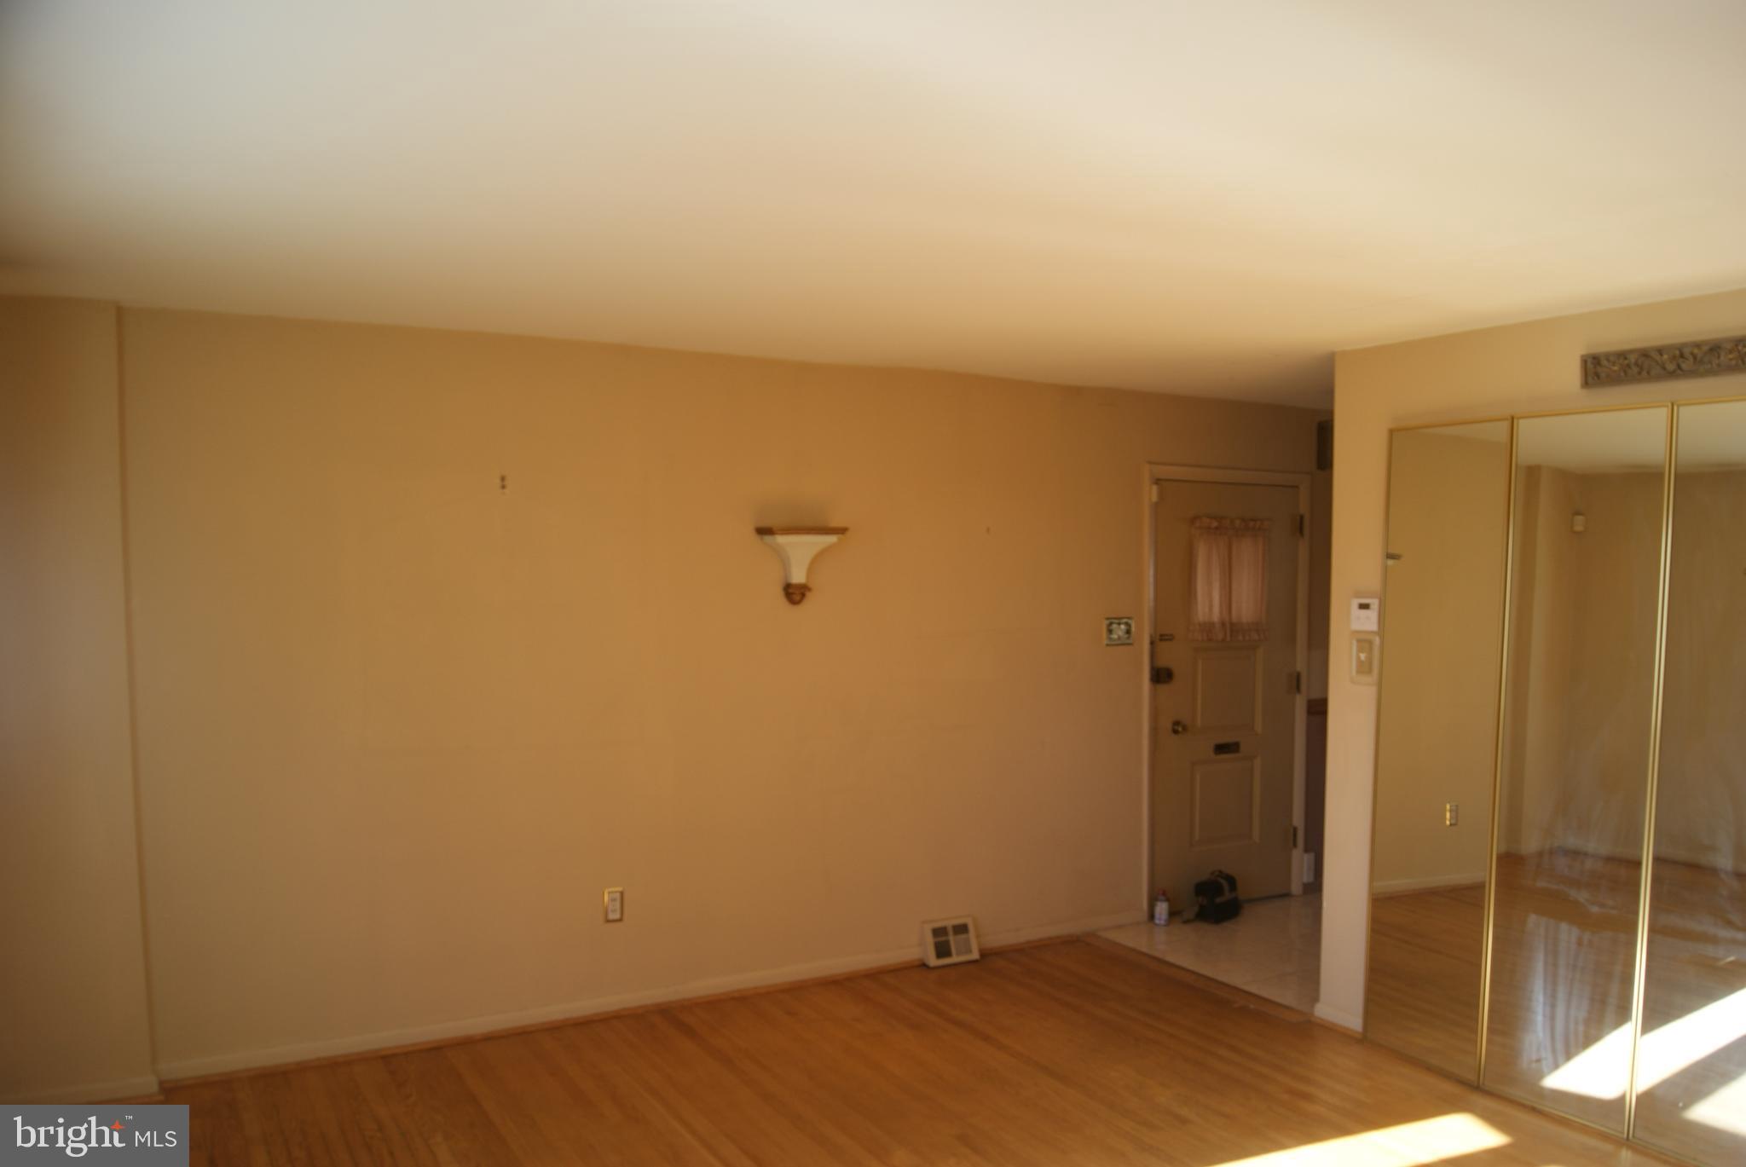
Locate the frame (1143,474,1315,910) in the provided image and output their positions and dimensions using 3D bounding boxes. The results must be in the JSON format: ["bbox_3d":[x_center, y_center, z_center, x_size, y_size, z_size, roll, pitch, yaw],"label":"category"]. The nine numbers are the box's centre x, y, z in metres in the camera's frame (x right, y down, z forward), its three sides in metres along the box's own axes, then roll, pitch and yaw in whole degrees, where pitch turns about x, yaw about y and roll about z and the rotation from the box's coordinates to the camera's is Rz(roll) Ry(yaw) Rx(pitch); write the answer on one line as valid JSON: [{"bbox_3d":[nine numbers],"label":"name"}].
[{"bbox_3d":[1.698,0.501,6.297,1.045,2.115,0.100,-1,3,-28],"label":"frame"}]

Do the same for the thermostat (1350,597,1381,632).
[{"bbox_3d":[1.748,0.112,4.663,0.030,0.122,0.120,-1,3,-28],"label":"thermostat"}]

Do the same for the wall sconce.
[{"bbox_3d":[-0.278,-0.069,5.066,0.322,0.307,0.175,-1,3,-28],"label":"wall sconce"}]

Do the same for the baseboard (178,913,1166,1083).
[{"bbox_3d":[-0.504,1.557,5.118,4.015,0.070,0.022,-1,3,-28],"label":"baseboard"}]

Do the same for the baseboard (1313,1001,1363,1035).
[{"bbox_3d":[1.702,1.595,4.798,0.023,0.068,0.230,-1,3,-28],"label":"baseboard"}]

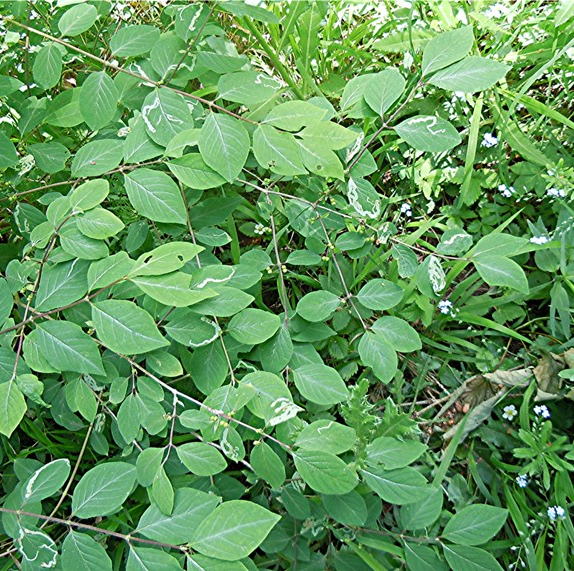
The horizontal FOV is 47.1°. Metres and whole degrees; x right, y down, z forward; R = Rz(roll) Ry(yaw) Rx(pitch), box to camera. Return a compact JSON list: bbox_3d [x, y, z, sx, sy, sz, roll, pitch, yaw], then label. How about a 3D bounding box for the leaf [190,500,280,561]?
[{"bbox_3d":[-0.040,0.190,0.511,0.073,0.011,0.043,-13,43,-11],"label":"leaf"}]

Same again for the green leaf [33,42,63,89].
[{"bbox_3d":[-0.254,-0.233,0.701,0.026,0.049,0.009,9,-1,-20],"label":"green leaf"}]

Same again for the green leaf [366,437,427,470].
[{"bbox_3d":[0.113,0.173,0.680,0.064,0.012,0.033,-5,60,-3],"label":"green leaf"}]

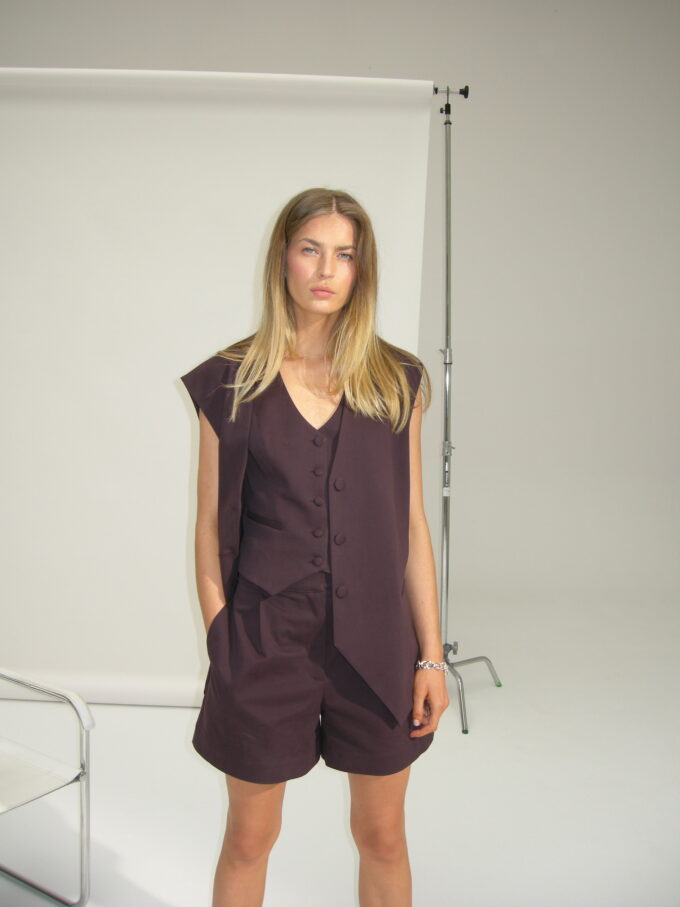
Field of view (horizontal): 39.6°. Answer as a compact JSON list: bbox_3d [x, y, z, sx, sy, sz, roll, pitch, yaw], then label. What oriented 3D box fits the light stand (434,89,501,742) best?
[{"bbox_3d":[0.515,-0.250,4.196,0.775,2.840,0.675,1,2,-8],"label":"light stand"}]

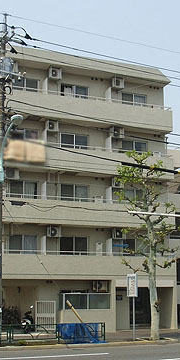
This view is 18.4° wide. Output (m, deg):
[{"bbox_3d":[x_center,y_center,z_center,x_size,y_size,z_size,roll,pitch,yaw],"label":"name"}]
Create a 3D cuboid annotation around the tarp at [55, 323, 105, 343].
[{"bbox_3d":[-0.372,6.004,21.817,1.900,0.790,0.500,6,-13,-25],"label":"tarp"}]

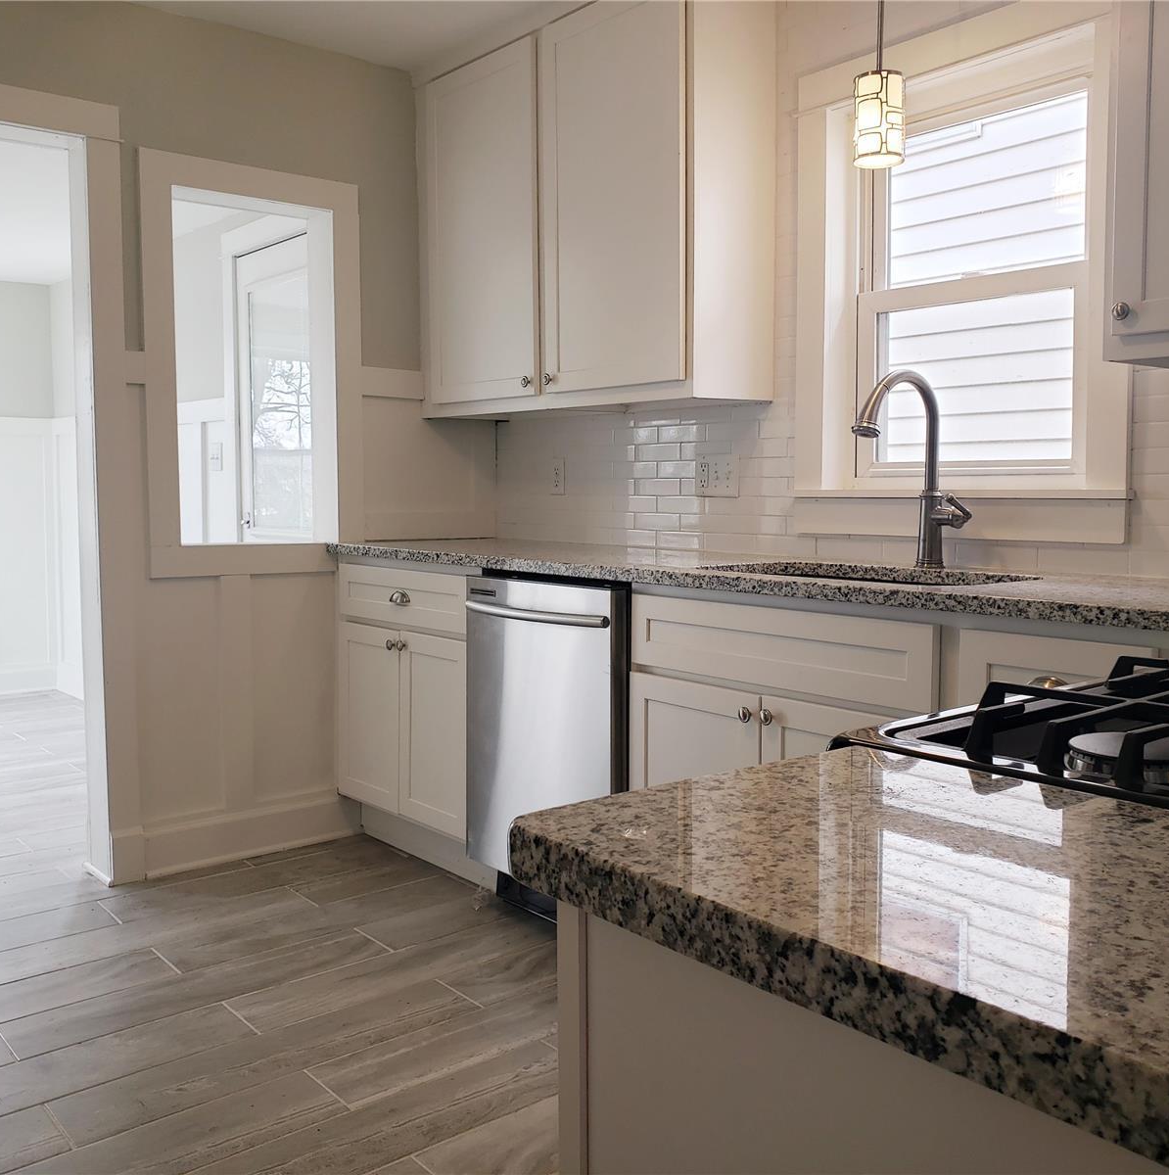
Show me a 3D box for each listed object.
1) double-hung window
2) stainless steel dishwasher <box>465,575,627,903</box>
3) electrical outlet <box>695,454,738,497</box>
[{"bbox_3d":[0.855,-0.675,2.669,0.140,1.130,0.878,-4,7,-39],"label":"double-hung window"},{"bbox_3d":[0.117,0.408,3.072,0.620,0.887,0.594,-4,7,-39],"label":"stainless steel dishwasher"},{"bbox_3d":[0.365,-0.307,3.241,0.008,0.117,0.168,-4,7,-39],"label":"electrical outlet"}]

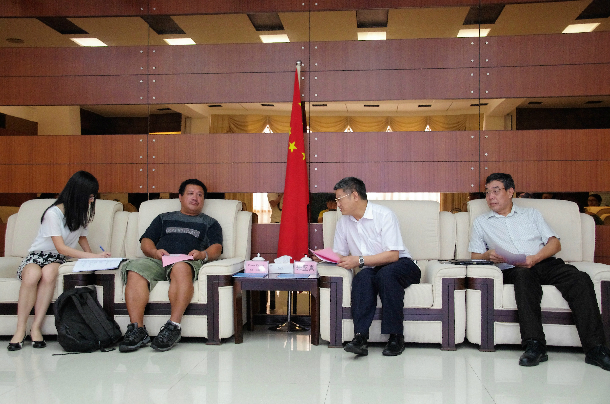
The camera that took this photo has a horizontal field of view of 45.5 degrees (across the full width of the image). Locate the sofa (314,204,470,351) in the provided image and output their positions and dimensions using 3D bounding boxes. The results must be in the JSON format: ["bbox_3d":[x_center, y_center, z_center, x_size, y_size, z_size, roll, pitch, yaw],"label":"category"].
[{"bbox_3d":[0.617,0.481,5.205,0.957,0.993,0.865,0,-1,6],"label":"sofa"}]

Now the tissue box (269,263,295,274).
[{"bbox_3d":[-0.166,0.493,5.413,0.181,0.074,0.112,0,-1,6],"label":"tissue box"}]

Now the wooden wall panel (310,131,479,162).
[{"bbox_3d":[0.698,-0.432,5.707,1.320,0.239,0.030,0,-1,6],"label":"wooden wall panel"}]

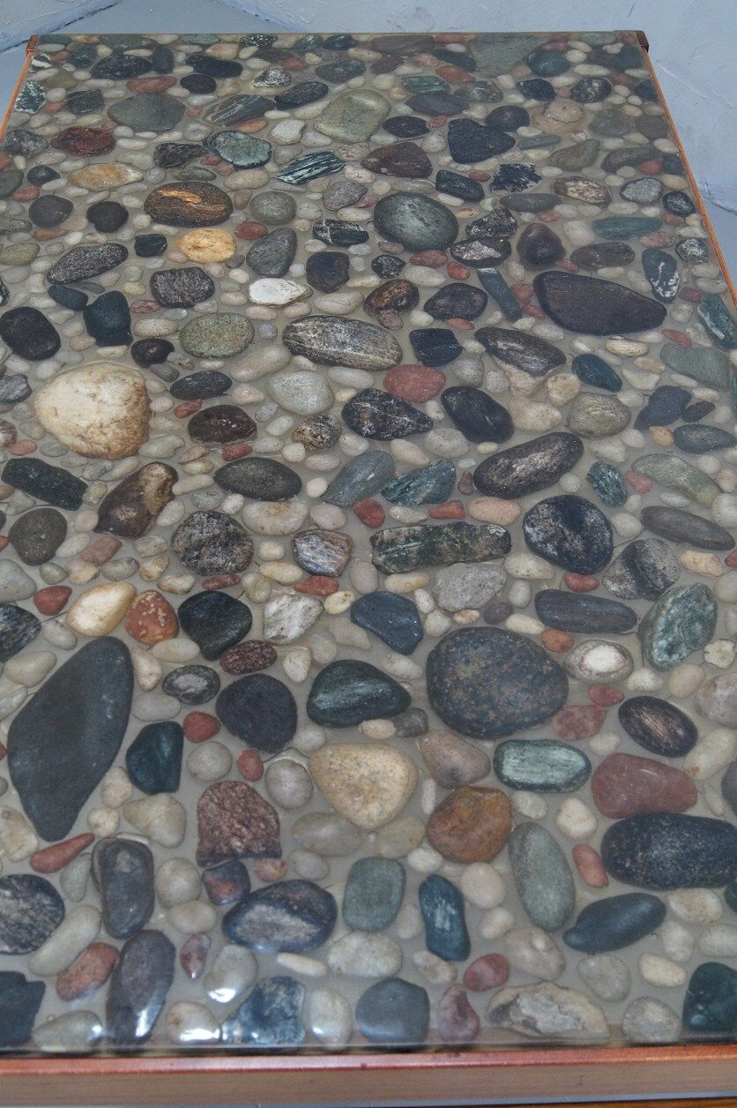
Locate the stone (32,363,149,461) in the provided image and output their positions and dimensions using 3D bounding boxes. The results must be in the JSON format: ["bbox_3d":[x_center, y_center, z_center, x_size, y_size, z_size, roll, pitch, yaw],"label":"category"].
[{"bbox_3d":[-0.236,-0.123,1.030,0.098,0.053,0.107,-10,50,-9],"label":"stone"}]

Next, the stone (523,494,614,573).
[{"bbox_3d":[0.174,-0.017,1.039,0.072,0.039,0.084,-21,51,-18],"label":"stone"}]

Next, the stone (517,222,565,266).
[{"bbox_3d":[0.169,-0.302,1.182,0.047,0.028,0.070,5,50,4],"label":"stone"}]

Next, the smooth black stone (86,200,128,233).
[{"bbox_3d":[-0.266,-0.344,1.222,0.040,0.021,0.049,-18,50,-16],"label":"smooth black stone"}]

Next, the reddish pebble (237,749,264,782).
[{"bbox_3d":[-0.076,0.138,0.777,0.016,0.010,0.024,-15,50,-13],"label":"reddish pebble"}]

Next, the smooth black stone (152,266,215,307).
[{"bbox_3d":[-0.194,-0.278,1.250,0.067,0.032,0.062,-3,49,-3],"label":"smooth black stone"}]

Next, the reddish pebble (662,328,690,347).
[{"bbox_3d":[0.279,-0.196,1.082,0.029,0.010,0.015,34,56,27],"label":"reddish pebble"}]

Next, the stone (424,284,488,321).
[{"bbox_3d":[0.074,-0.207,0.992,0.052,0.022,0.037,-15,50,-13],"label":"stone"}]

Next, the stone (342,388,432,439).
[{"bbox_3d":[0.016,-0.128,1.133,0.085,0.030,0.058,17,50,15],"label":"stone"}]

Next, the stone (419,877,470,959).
[{"bbox_3d":[0.050,0.239,0.792,0.029,0.016,0.061,-9,49,-9],"label":"stone"}]

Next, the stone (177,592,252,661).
[{"bbox_3d":[-0.112,0.049,0.879,0.051,0.031,0.060,-28,55,-22],"label":"stone"}]

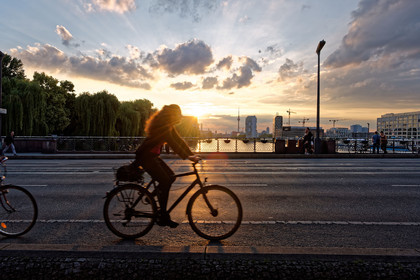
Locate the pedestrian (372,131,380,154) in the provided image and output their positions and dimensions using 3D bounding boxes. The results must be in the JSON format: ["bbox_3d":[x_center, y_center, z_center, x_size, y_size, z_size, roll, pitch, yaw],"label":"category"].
[{"bbox_3d":[12.235,0.191,20.600,0.550,1.680,0.380,0,1,9],"label":"pedestrian"}]

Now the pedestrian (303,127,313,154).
[{"bbox_3d":[6.357,0.078,18.200,0.480,1.780,0.530,0,1,-30],"label":"pedestrian"}]

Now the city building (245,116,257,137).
[{"bbox_3d":[103.000,-27.500,720.000,27.000,65.000,24.000,0,1,2],"label":"city building"}]

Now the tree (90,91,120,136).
[{"bbox_3d":[-29.100,-4.900,78.000,9.000,17.500,9.000,0,1,0],"label":"tree"}]

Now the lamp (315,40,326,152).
[{"bbox_3d":[7.770,-2.870,19.600,0.450,7.800,1.300,0,1,2],"label":"lamp"}]

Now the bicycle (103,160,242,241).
[{"bbox_3d":[-0.480,0.765,3.580,1.780,1.040,0.580,0,1,2],"label":"bicycle"}]

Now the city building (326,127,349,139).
[{"bbox_3d":[250.446,-12.768,550.000,42.000,22.000,32.000,0,1,23],"label":"city building"}]

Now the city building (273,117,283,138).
[{"bbox_3d":[149.000,-23.500,625.000,19.000,57.000,21.000,0,1,2],"label":"city building"}]

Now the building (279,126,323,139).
[{"bbox_3d":[173.196,-13.250,530.000,74.000,24.000,50.000,0,1,18],"label":"building"}]

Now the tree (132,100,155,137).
[{"bbox_3d":[-17.946,-4.688,75.000,8.000,13.000,8.000,0,1,0],"label":"tree"}]

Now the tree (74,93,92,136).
[{"bbox_3d":[-31.600,-4.100,70.000,7.000,16.000,7.500,0,1,0],"label":"tree"}]

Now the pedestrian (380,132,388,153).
[{"bbox_3d":[12.650,0.200,20.300,0.420,1.640,0.500,0,1,15],"label":"pedestrian"}]

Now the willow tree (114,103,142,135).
[{"bbox_3d":[-28.900,-4.600,98.000,9.300,17.000,9.300,0,1,0],"label":"willow tree"}]

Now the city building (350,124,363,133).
[{"bbox_3d":[313.929,-17.143,600.000,27.000,31.000,27.000,1,1,30],"label":"city building"}]

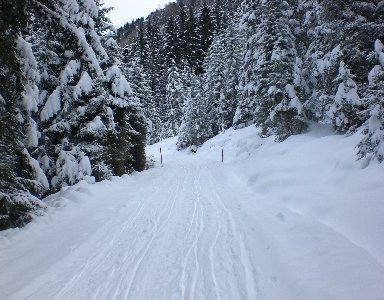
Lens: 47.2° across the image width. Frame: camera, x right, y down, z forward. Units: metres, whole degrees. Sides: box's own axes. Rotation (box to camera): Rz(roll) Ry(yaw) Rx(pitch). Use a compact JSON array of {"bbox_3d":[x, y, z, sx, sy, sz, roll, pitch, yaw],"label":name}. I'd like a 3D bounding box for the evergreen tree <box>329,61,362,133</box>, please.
[{"bbox_3d":[6.640,-2.300,19.000,1.500,3.150,1.500,0,1,0],"label":"evergreen tree"}]

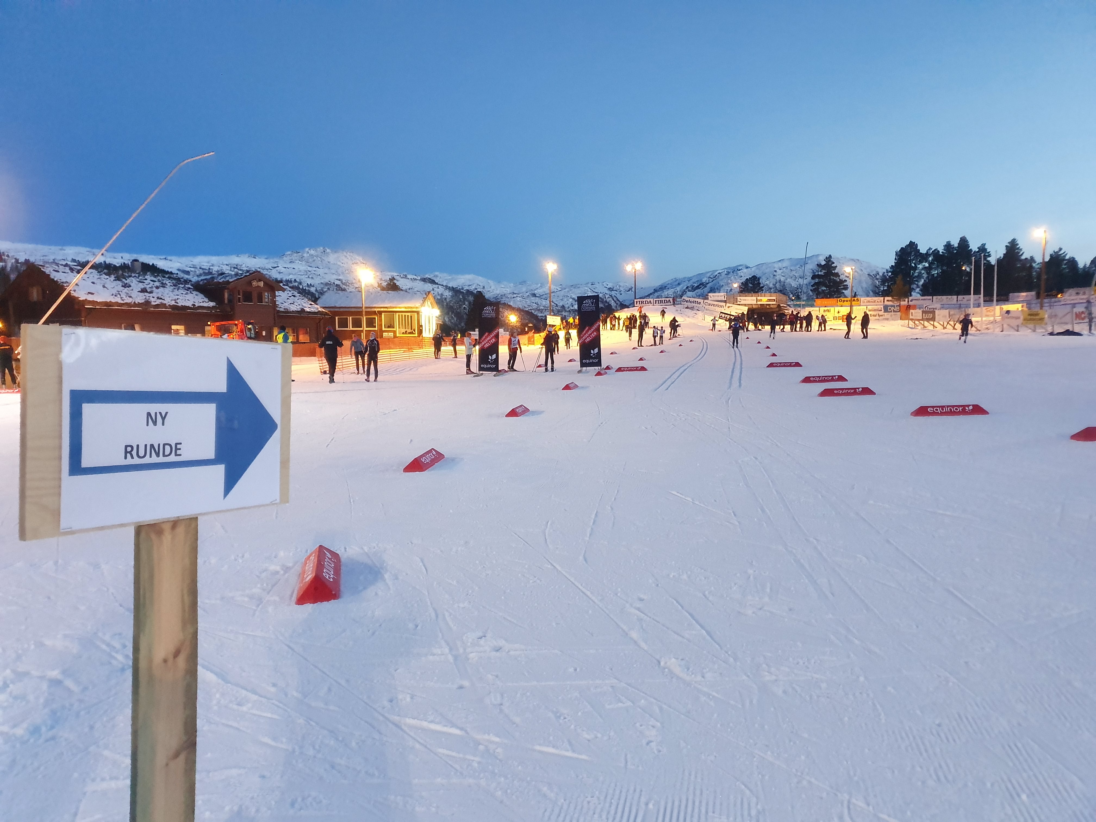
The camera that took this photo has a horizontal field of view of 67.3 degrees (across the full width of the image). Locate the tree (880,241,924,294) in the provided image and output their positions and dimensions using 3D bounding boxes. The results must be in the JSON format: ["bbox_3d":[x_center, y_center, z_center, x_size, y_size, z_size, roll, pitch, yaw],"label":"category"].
[{"bbox_3d":[51.550,-20.595,120.000,5.900,8.300,5.600,1,6,17],"label":"tree"}]

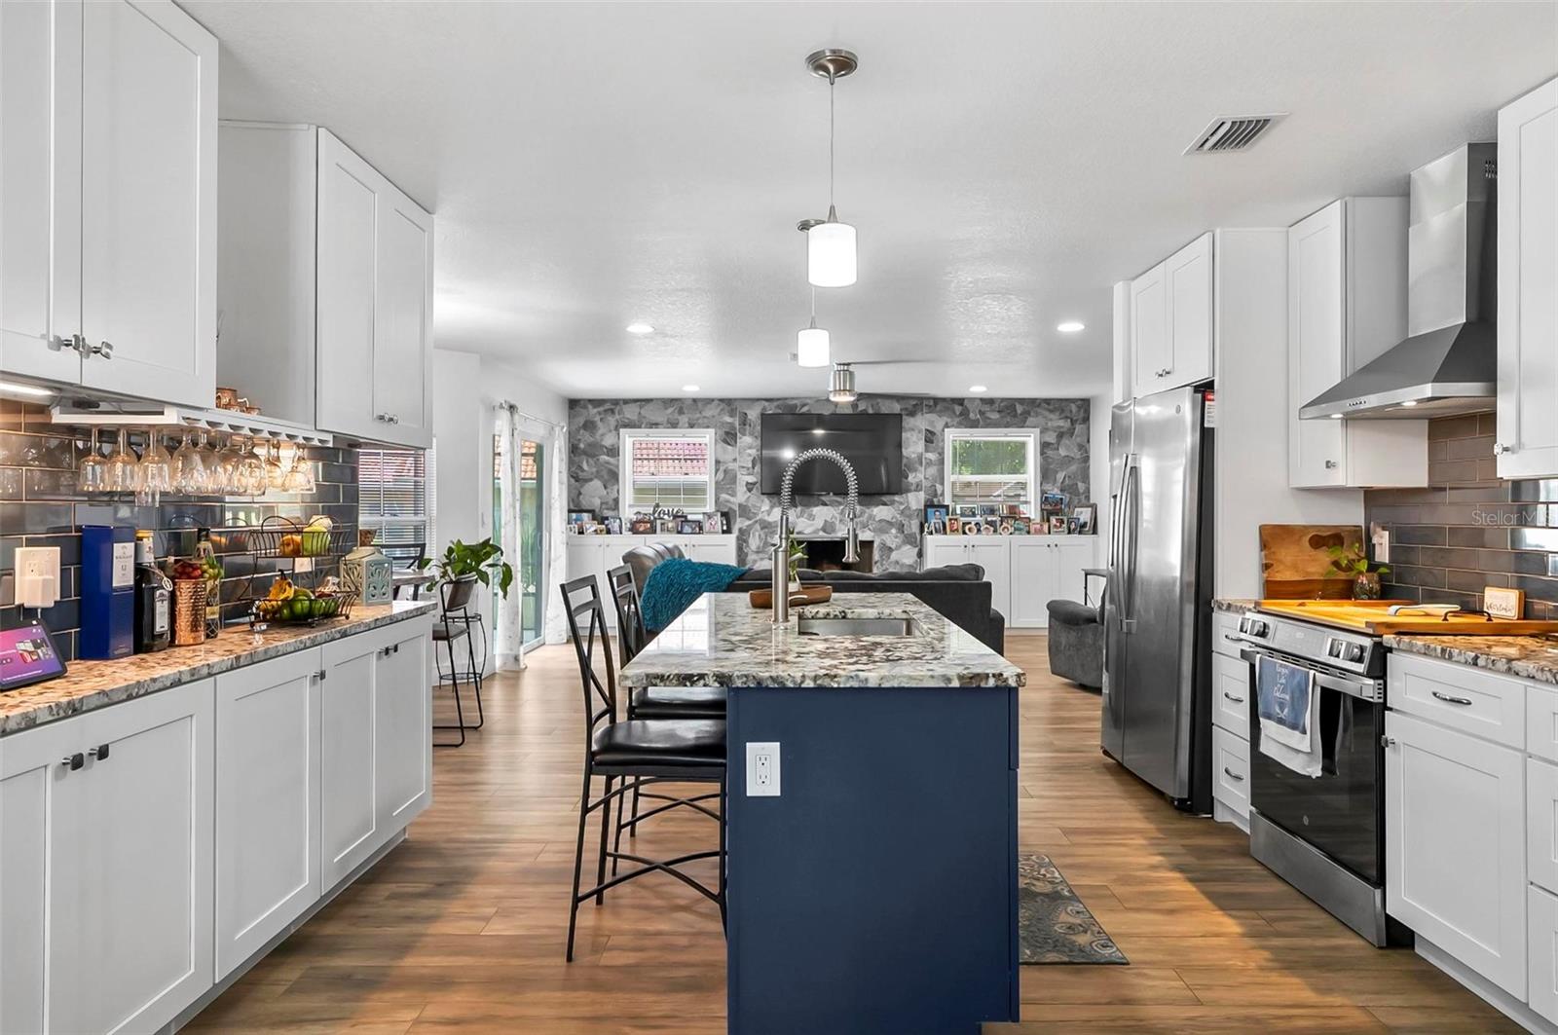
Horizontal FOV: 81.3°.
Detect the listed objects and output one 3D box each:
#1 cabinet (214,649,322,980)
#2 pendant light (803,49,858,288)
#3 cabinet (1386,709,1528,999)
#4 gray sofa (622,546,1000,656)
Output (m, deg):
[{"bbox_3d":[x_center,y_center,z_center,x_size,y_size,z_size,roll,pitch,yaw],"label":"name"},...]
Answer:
[{"bbox_3d":[-1.539,0.775,2.486,0.330,0.780,0.485,0,0,1],"label":"cabinet"},{"bbox_3d":[0.134,-0.896,2.337,0.134,0.570,0.134,0,0,1],"label":"pendant light"},{"bbox_3d":[2.089,0.862,2.414,0.609,0.599,0.487,0,0,0],"label":"cabinet"},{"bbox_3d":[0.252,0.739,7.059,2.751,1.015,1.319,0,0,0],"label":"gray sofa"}]

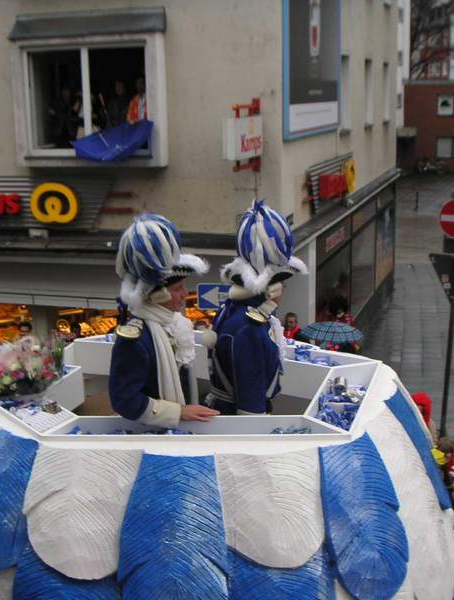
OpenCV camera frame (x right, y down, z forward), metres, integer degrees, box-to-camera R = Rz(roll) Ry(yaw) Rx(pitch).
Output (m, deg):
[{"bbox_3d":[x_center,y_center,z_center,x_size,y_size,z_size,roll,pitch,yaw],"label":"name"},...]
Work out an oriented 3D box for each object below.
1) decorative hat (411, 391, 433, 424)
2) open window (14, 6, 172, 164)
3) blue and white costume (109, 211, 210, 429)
[{"bbox_3d":[2.237,1.242,10.100,0.260,0.320,0.260,6,14,29],"label":"decorative hat"},{"bbox_3d":[-2.028,-3.082,12.993,2.371,2.171,0.420,3,14,18],"label":"open window"},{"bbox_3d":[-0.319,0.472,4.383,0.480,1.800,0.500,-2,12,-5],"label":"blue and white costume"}]

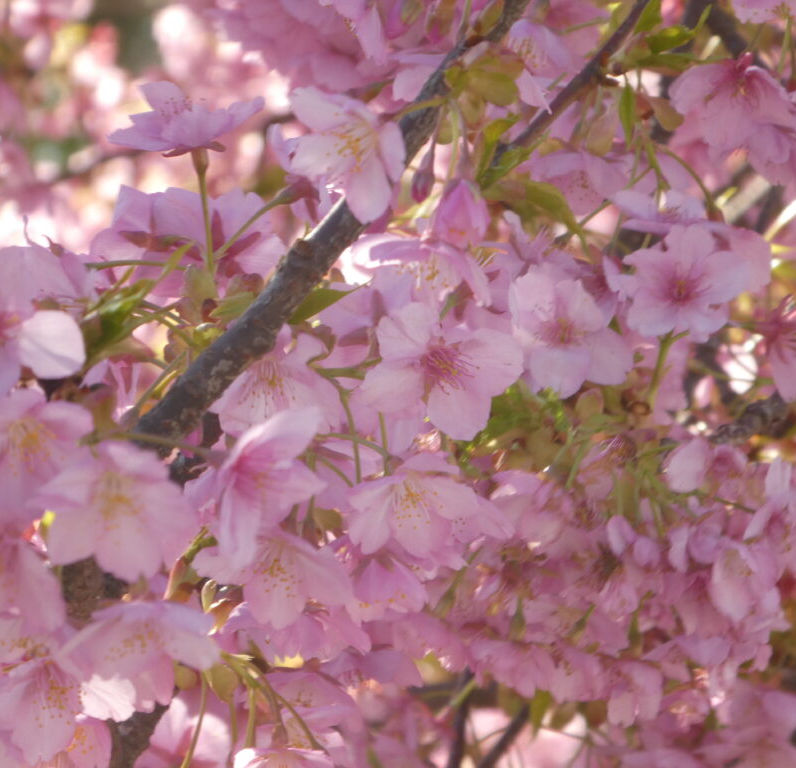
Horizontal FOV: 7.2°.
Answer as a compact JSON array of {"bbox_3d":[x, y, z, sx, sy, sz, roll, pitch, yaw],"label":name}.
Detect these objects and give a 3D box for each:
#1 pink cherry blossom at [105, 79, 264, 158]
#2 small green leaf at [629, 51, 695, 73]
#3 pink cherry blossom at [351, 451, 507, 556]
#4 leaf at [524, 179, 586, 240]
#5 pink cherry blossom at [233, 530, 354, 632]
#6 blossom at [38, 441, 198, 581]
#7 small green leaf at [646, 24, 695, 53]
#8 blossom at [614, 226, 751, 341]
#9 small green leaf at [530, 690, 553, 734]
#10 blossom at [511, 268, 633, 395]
[{"bbox_3d":[-0.050,-0.063,1.500,0.036,0.016,0.031,-10,0,0],"label":"pink cherry blossom"},{"bbox_3d":[0.065,-0.080,1.570,0.017,0.007,0.004,3,-53,11],"label":"small green leaf"},{"bbox_3d":[0.007,0.029,1.500,0.037,0.024,0.018,0,33,3],"label":"pink cherry blossom"},{"bbox_3d":[0.038,-0.042,1.530,0.010,0.021,0.006,-24,-27,-56],"label":"leaf"},{"bbox_3d":[-0.025,0.045,1.470,0.030,0.023,0.018,0,33,-3],"label":"pink cherry blossom"},{"bbox_3d":[-0.062,0.028,1.400,0.035,0.031,0.019,0,27,0],"label":"blossom"},{"bbox_3d":[0.068,-0.086,1.580,0.013,0.008,0.005,-14,-55,11],"label":"small green leaf"},{"bbox_3d":[0.073,-0.026,1.620,0.034,0.031,0.016,0,0,0],"label":"blossom"},{"bbox_3d":[0.039,0.089,1.720,0.006,0.013,0.004,0,-12,0],"label":"small green leaf"},{"bbox_3d":[0.044,-0.013,1.600,0.031,0.033,0.017,0,3,0],"label":"blossom"}]

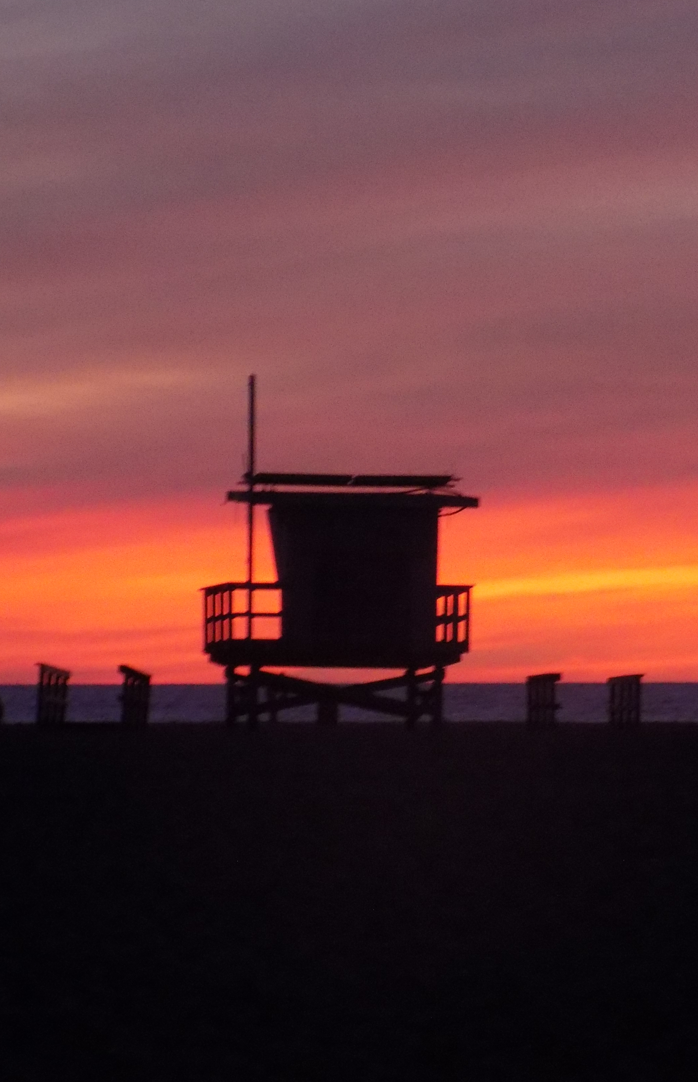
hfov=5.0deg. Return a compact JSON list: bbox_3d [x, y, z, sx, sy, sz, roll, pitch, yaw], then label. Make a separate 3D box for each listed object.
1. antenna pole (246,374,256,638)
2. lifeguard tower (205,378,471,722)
[{"bbox_3d":[-1.690,-0.591,136.200,0.090,4.550,0.090,1,-1,-7],"label":"antenna pole"},{"bbox_3d":[-0.157,0.206,138.000,4.350,6.170,3.700,0,-1,-8],"label":"lifeguard tower"}]

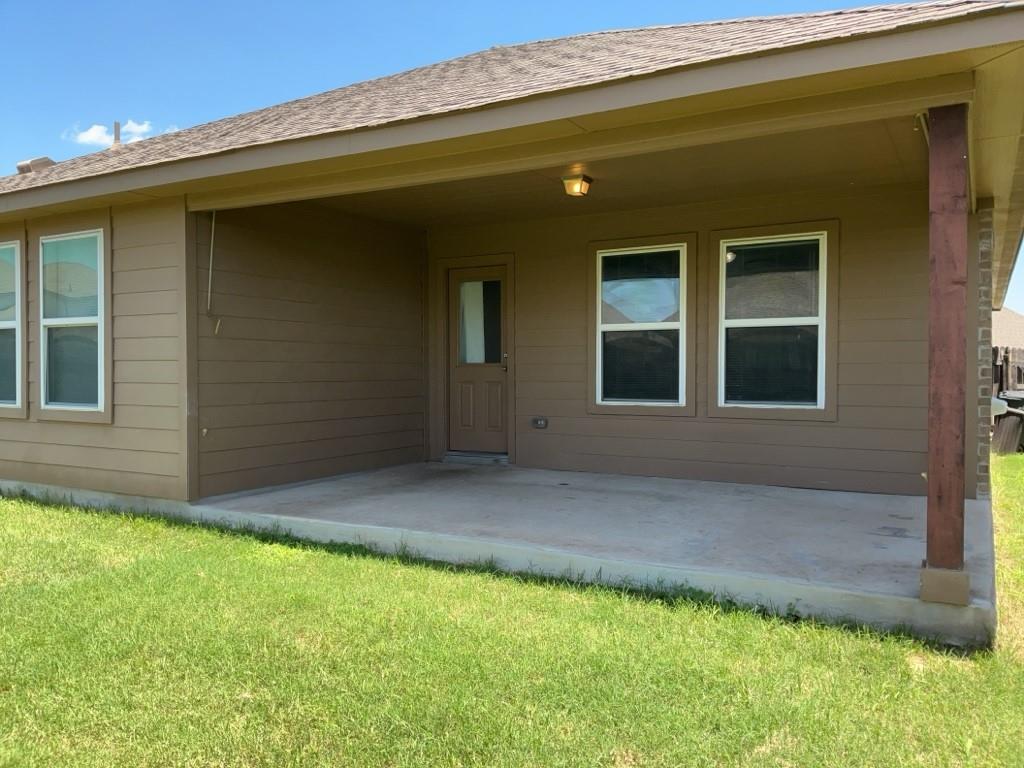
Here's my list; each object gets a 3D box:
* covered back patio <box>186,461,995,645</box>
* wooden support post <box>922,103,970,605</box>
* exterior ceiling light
[{"bbox_3d":[0.592,0.983,6.093,5.265,0.163,3.211,1,1,30],"label":"covered back patio"},{"bbox_3d":[1.928,-0.126,3.531,0.181,2.157,0.179,1,1,30],"label":"wooden support post"},{"bbox_3d":[0.506,-1.538,6.285,0.205,0.133,0.205,1,1,30],"label":"exterior ceiling light"}]

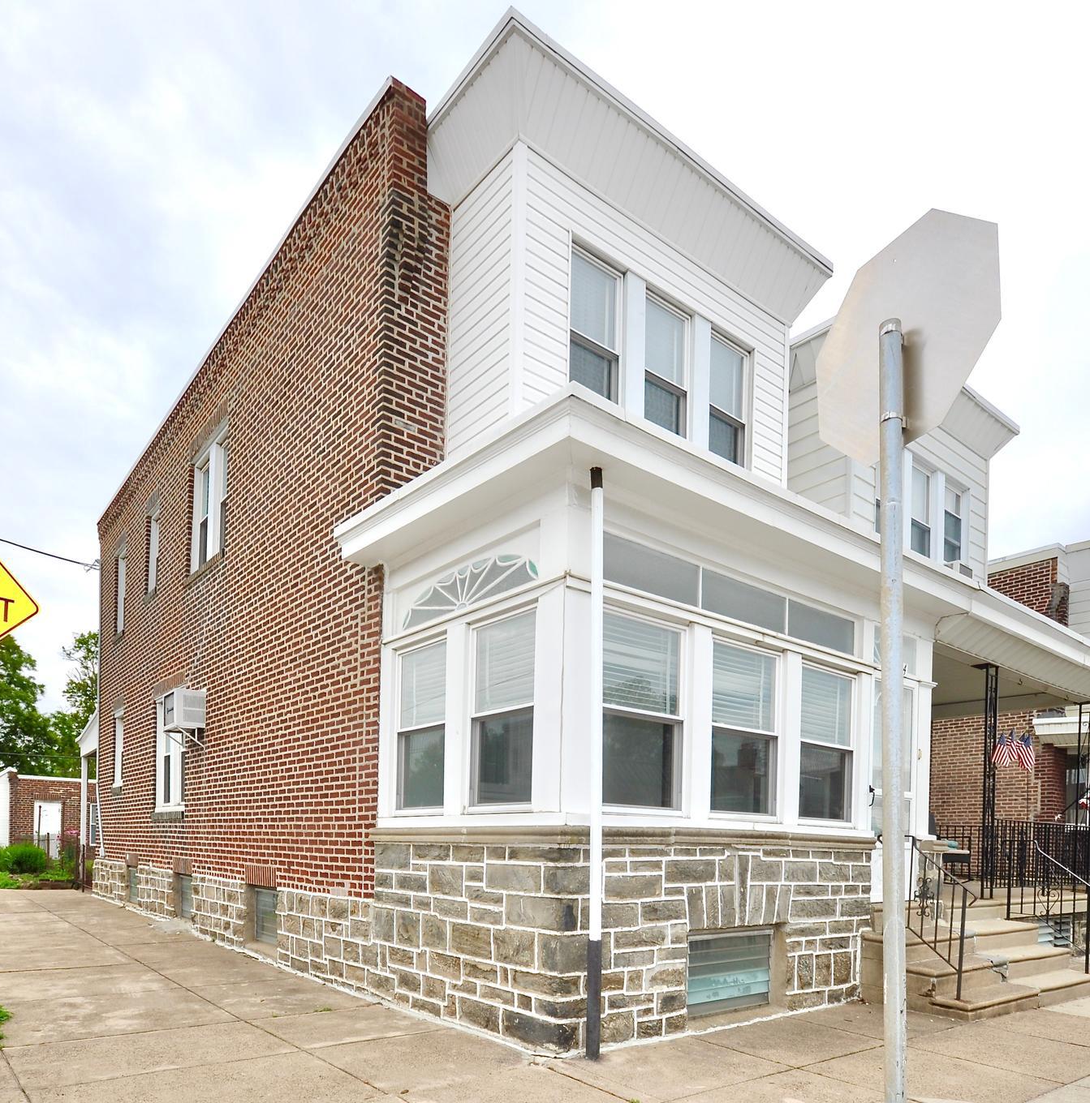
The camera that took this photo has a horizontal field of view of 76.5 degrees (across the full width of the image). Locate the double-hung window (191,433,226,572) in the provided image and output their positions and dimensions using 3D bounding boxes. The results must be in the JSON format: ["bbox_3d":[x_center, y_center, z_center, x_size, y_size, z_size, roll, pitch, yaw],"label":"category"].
[{"bbox_3d":[-4.610,-0.650,9.500,0.150,1.520,1.270,11,-17,-38],"label":"double-hung window"}]

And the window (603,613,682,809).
[{"bbox_3d":[0.650,1.085,4.710,0.740,1.290,0.120,11,-16,-36],"label":"window"}]

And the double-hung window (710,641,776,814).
[{"bbox_3d":[1.510,1.345,5.290,0.700,1.290,0.120,11,-16,-36],"label":"double-hung window"}]

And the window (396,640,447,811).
[{"bbox_3d":[-0.942,1.323,5.280,0.100,1.220,0.680,9,-14,-38],"label":"window"}]

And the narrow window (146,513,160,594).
[{"bbox_3d":[-6.510,0.030,11.500,0.150,1.200,0.680,11,-17,-38],"label":"narrow window"}]

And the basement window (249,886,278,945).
[{"bbox_3d":[-3.055,3.956,7.500,0.110,0.540,0.720,9,-14,-38],"label":"basement window"}]

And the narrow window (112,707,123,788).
[{"bbox_3d":[-7.689,3.541,12.450,0.110,1.320,0.740,9,-14,-38],"label":"narrow window"}]

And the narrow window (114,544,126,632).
[{"bbox_3d":[-7.581,0.684,12.350,0.110,1.420,0.740,9,-14,-38],"label":"narrow window"}]

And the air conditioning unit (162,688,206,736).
[{"bbox_3d":[-5.000,2.180,9.550,0.440,0.500,0.580,11,-17,-38],"label":"air conditioning unit"}]

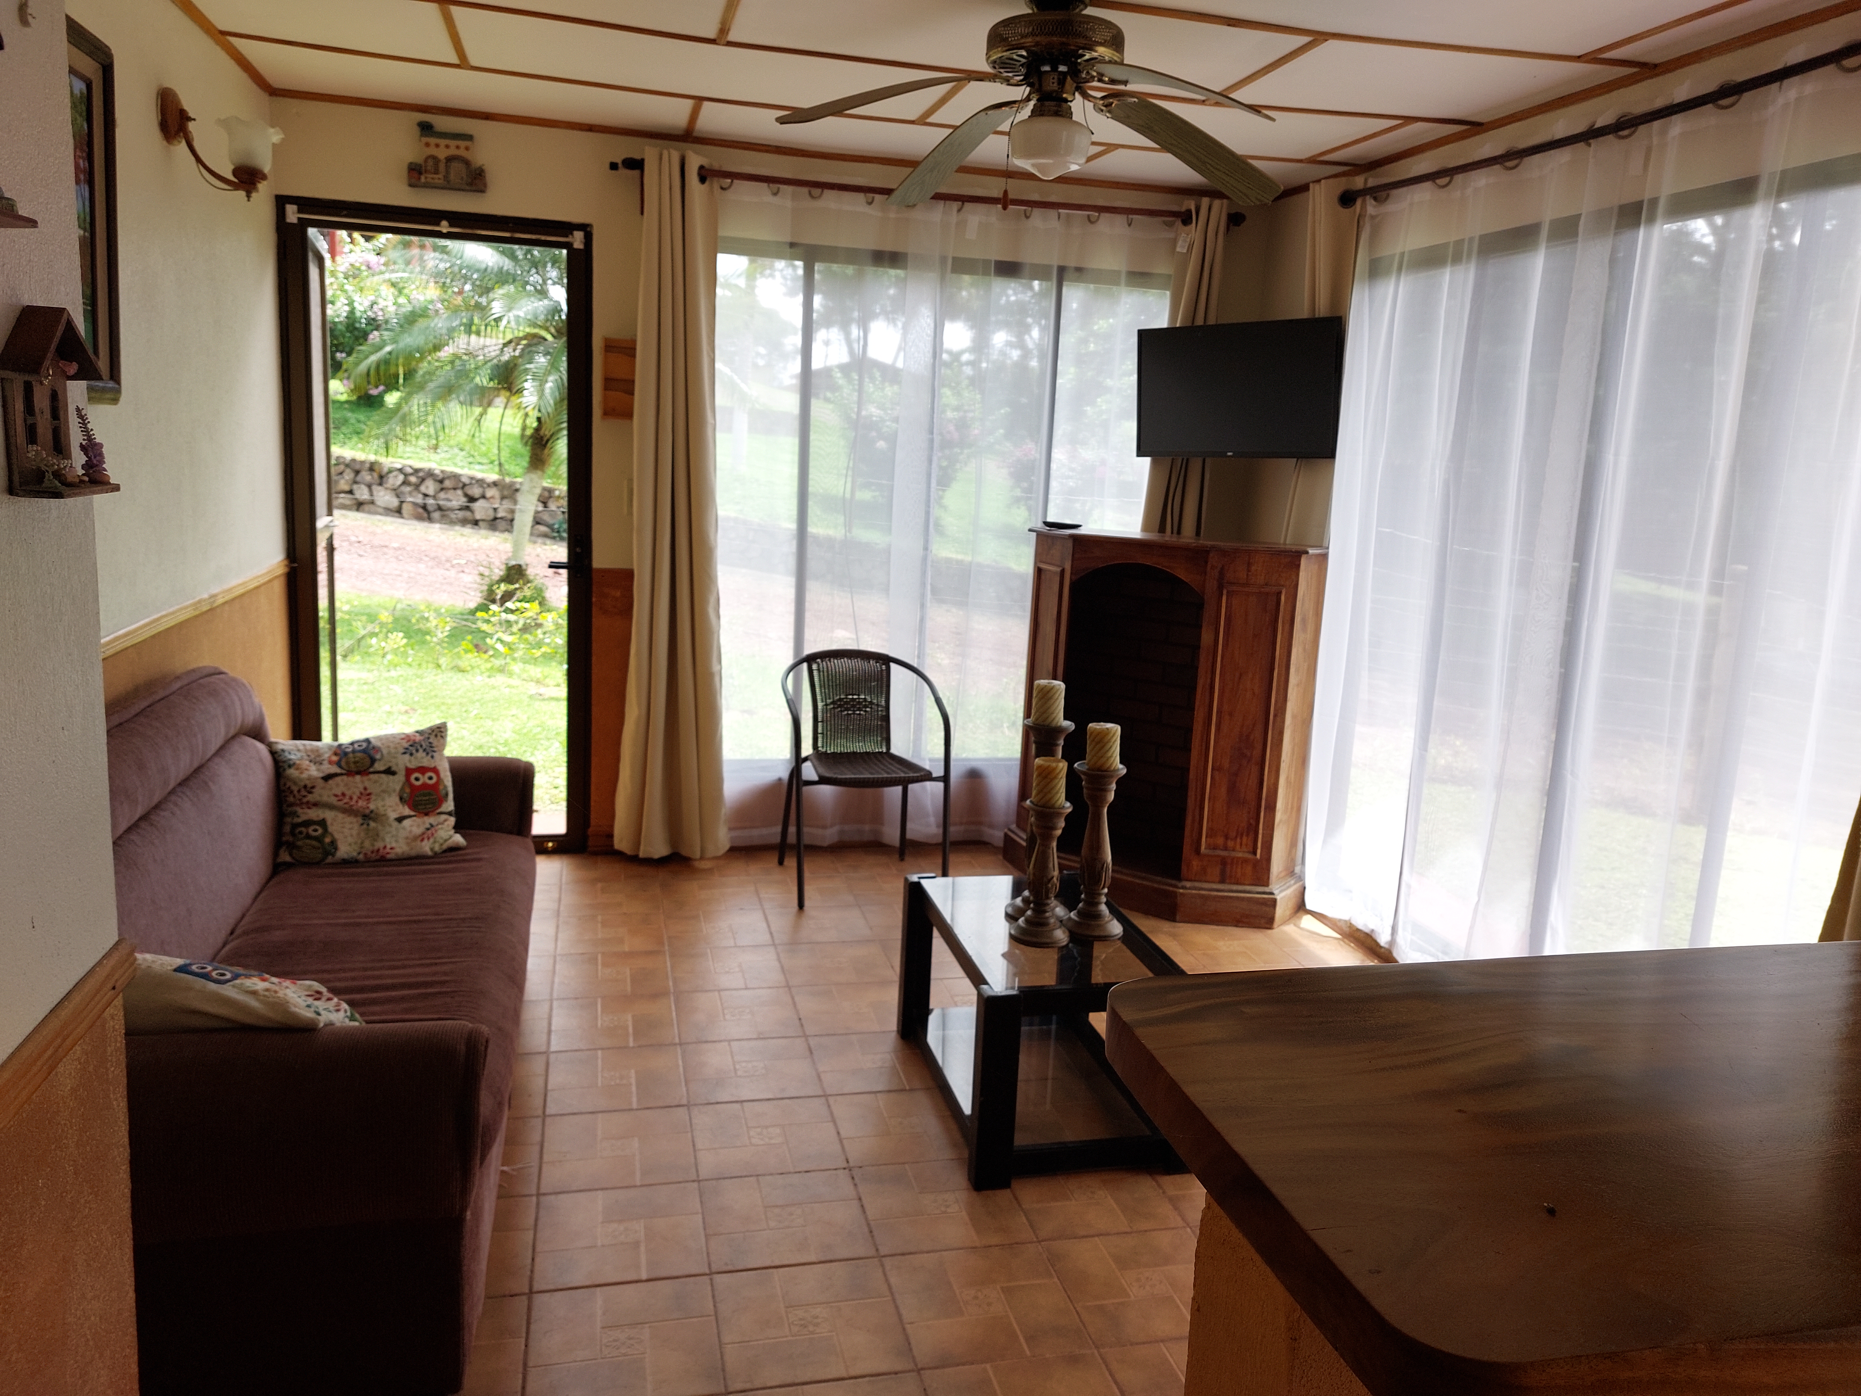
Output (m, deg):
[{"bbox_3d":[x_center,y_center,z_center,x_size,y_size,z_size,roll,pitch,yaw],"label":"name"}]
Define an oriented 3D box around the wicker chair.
[{"bbox_3d":[-0.233,0.253,4.292,0.568,0.761,0.528,0,11,-17],"label":"wicker chair"}]

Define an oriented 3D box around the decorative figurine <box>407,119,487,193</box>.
[{"bbox_3d":[-1.502,-1.677,4.000,0.233,0.208,0.060,0,11,-14],"label":"decorative figurine"}]

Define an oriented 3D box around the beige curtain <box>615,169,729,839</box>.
[{"bbox_3d":[-0.844,-0.589,4.318,0.396,2.325,0.151,0,11,-14],"label":"beige curtain"}]

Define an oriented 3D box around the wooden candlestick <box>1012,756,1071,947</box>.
[{"bbox_3d":[0.248,0.326,2.764,0.129,0.390,0.129,0,11,-14],"label":"wooden candlestick"}]

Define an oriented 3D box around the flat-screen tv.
[{"bbox_3d":[1.019,-1.017,4.283,0.730,0.430,0.070,10,17,40],"label":"flat-screen tv"}]

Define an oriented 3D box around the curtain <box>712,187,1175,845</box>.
[{"bbox_3d":[0.025,-0.568,4.561,1.706,2.256,0.106,0,11,-14],"label":"curtain"}]

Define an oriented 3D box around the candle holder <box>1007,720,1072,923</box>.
[{"bbox_3d":[0.259,0.280,2.914,0.147,0.459,0.147,0,11,-14],"label":"candle holder"}]

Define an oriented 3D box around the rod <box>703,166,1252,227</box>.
[{"bbox_3d":[0.096,-1.697,4.349,2.087,0.057,0.060,0,11,-14],"label":"rod"}]

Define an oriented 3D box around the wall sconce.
[{"bbox_3d":[-1.637,-1.273,2.997,0.255,0.223,0.143,0,11,-14],"label":"wall sconce"}]

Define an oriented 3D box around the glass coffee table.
[{"bbox_3d":[0.246,0.713,2.933,0.480,0.412,0.727,0,11,-14],"label":"glass coffee table"}]

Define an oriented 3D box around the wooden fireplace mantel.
[{"bbox_3d":[0.748,0.068,4.392,1.040,1.213,0.435,10,13,35],"label":"wooden fireplace mantel"}]

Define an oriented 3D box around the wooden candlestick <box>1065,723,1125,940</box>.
[{"bbox_3d":[0.373,0.289,2.816,0.132,0.458,0.132,0,11,-14],"label":"wooden candlestick"}]

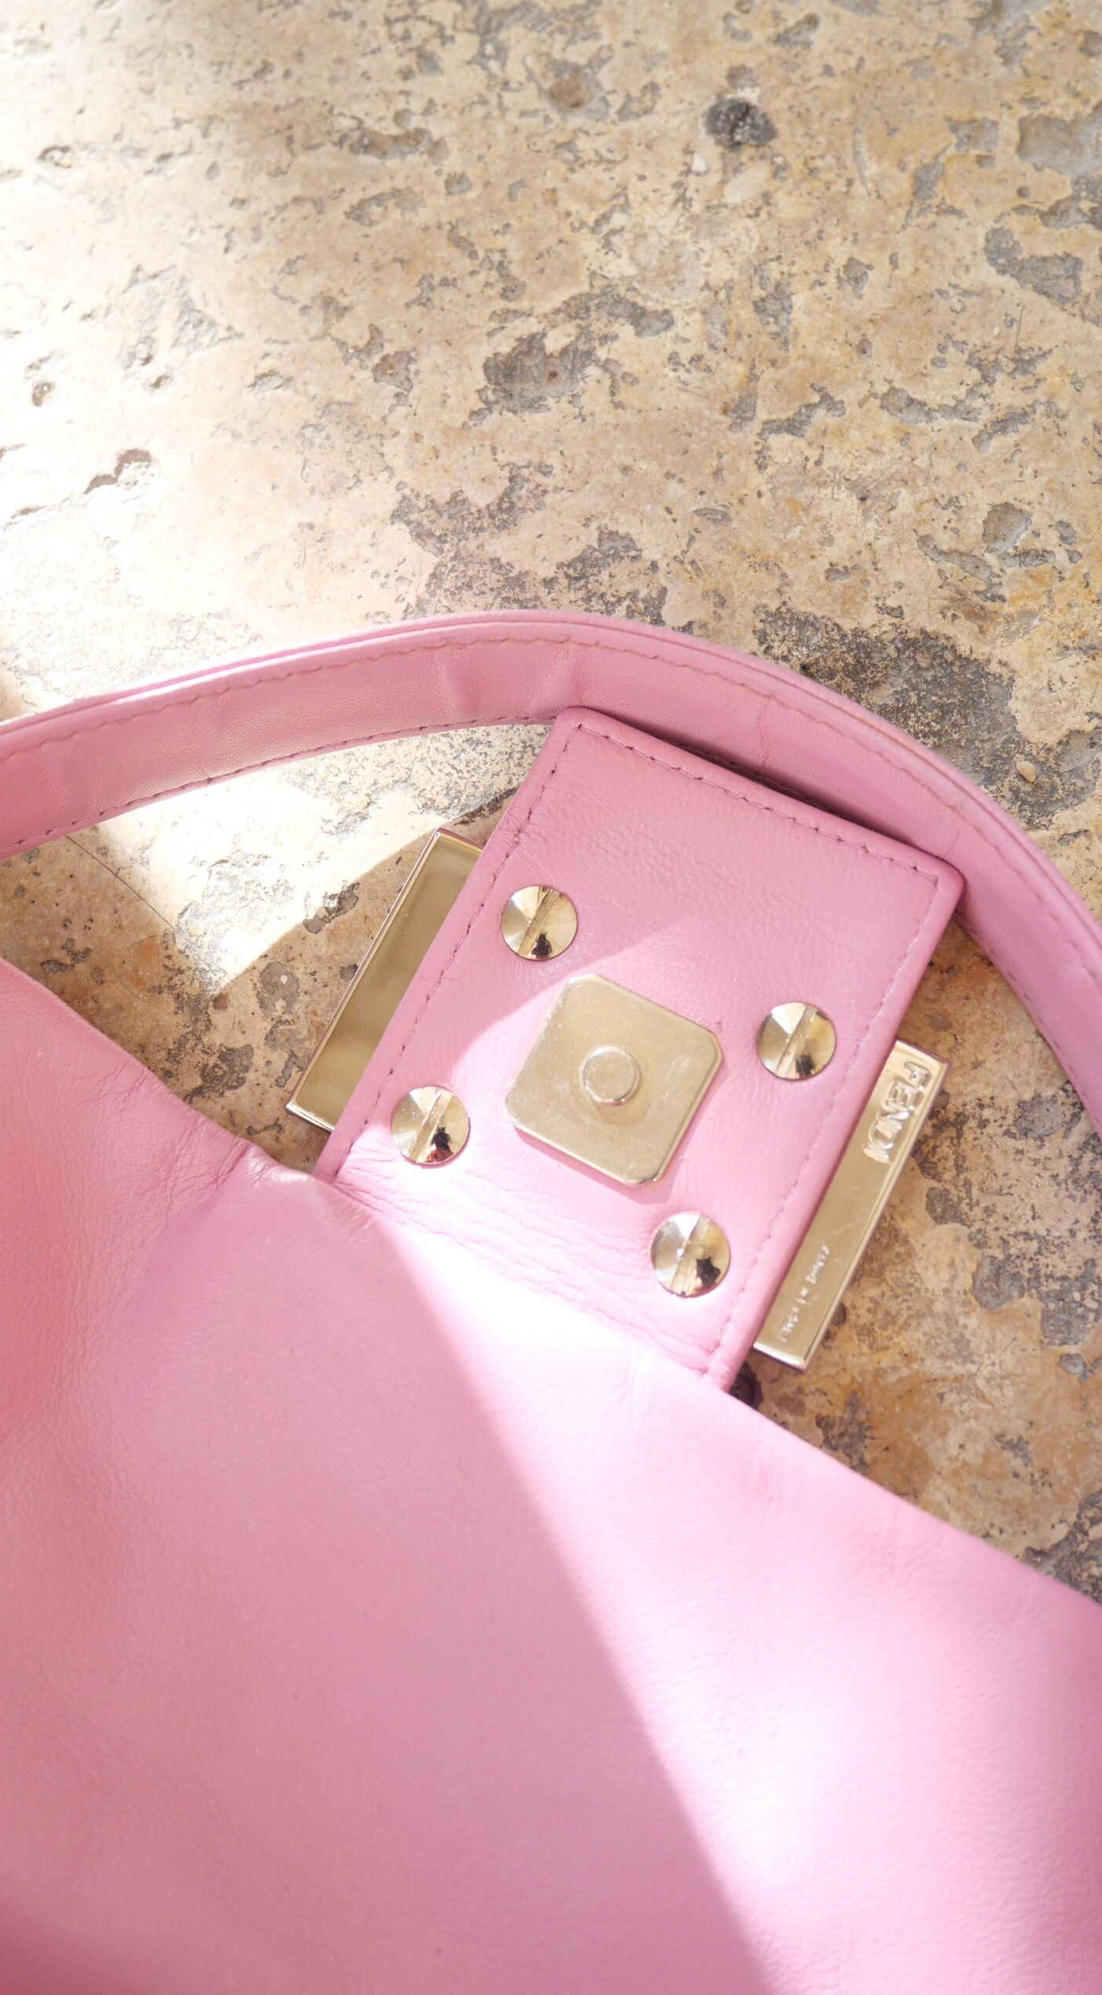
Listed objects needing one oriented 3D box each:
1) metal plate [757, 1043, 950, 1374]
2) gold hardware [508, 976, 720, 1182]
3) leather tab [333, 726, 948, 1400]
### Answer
[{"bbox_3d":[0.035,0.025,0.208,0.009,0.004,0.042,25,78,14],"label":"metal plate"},{"bbox_3d":[0.008,0.009,0.208,0.021,0.004,0.021,25,78,14],"label":"gold hardware"},{"bbox_3d":[0.011,0.004,0.213,0.056,0.005,0.068,25,78,14],"label":"leather tab"}]

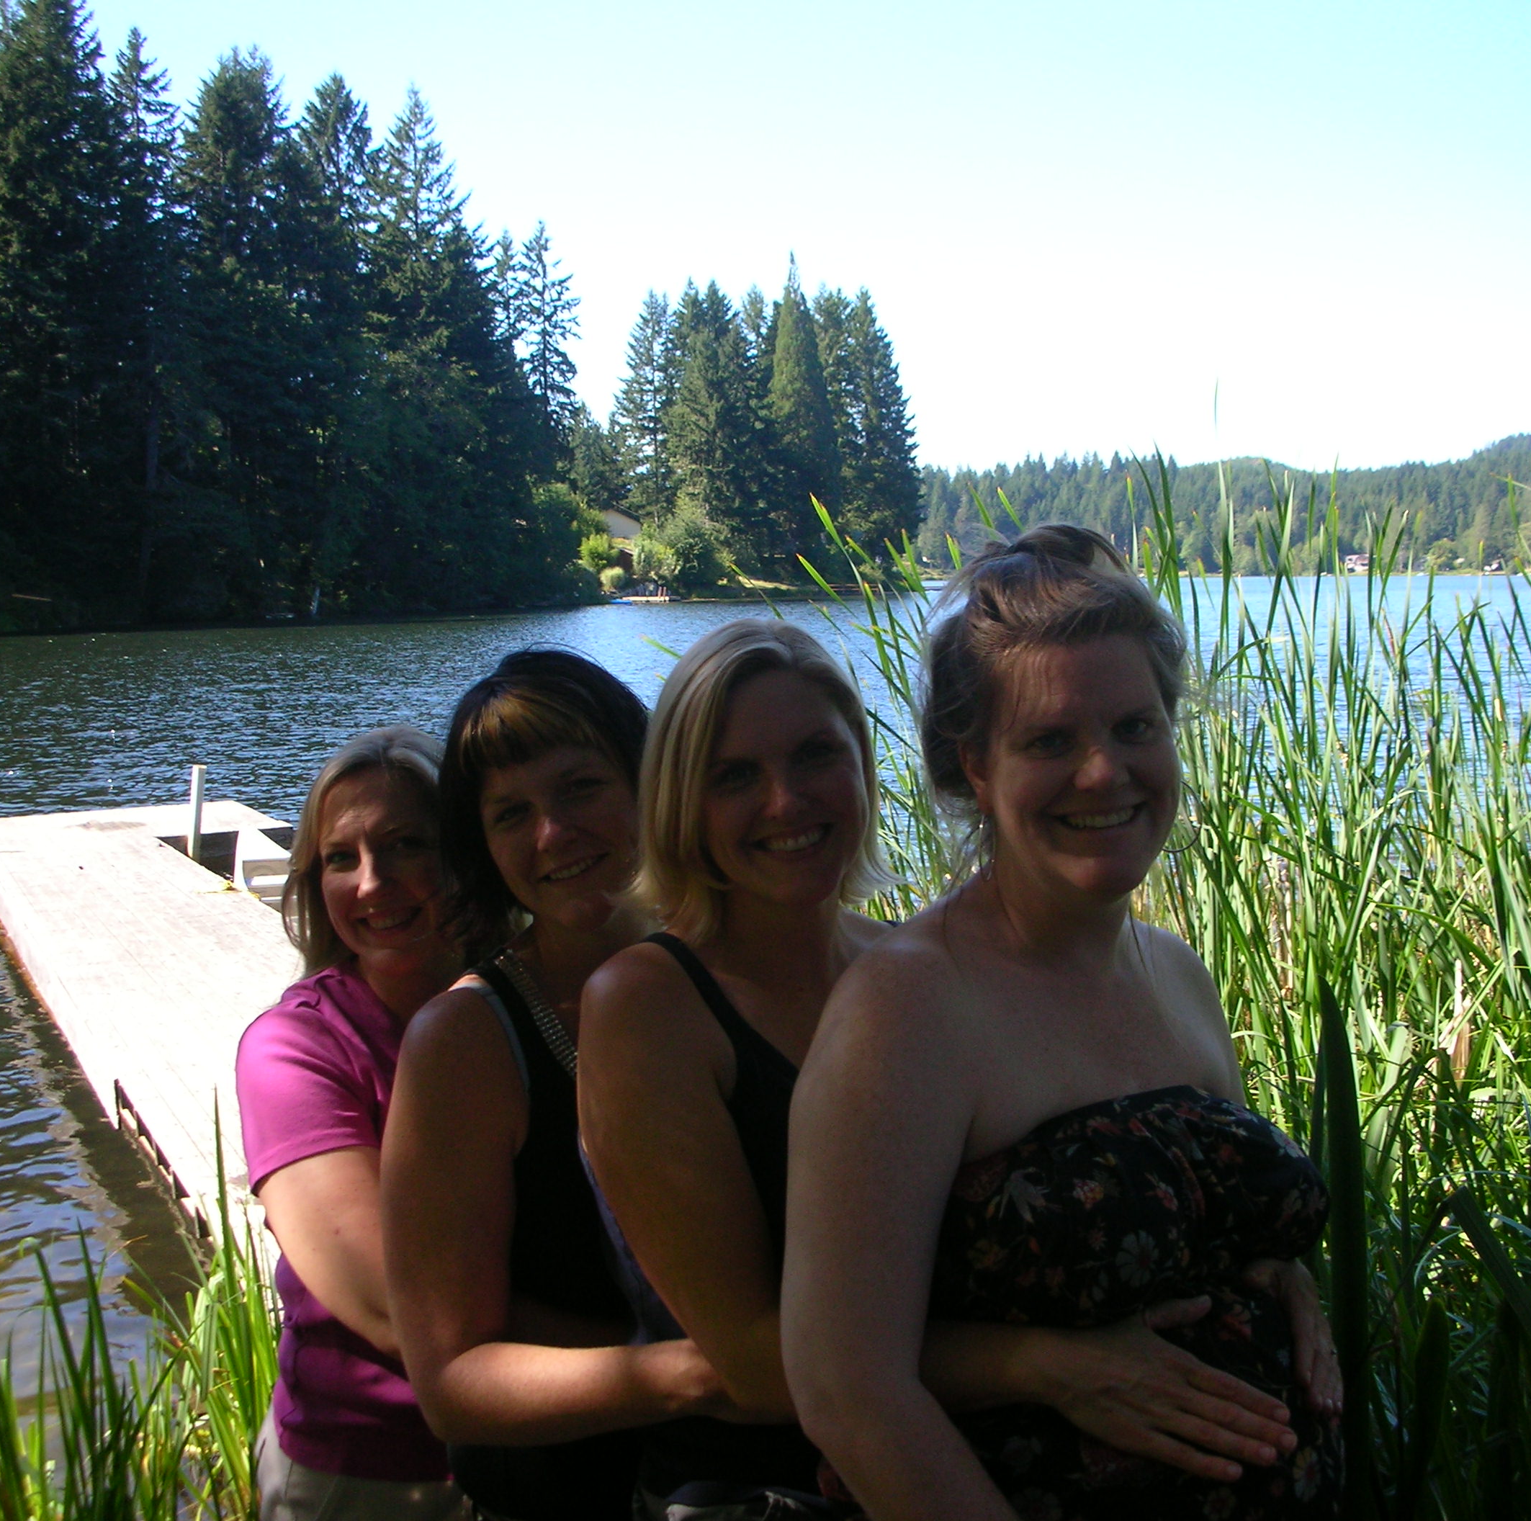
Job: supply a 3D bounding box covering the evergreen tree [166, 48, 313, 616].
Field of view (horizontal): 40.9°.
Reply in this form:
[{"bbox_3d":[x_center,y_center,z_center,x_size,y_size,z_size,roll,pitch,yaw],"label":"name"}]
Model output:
[{"bbox_3d":[-24.668,-19.620,94.827,7.200,25.920,7.200,0,5,0],"label":"evergreen tree"}]

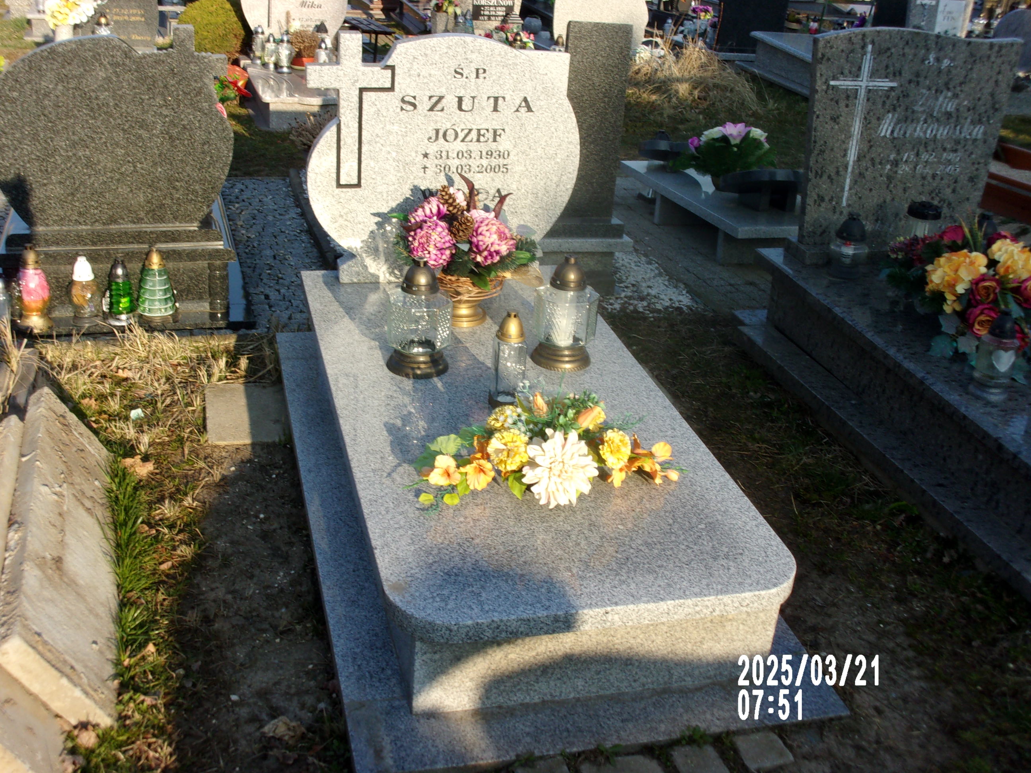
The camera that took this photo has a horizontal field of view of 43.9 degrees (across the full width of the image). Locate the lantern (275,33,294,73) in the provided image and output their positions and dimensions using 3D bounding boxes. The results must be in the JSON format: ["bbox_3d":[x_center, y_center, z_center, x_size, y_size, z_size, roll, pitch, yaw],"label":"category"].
[{"bbox_3d":[-1.287,-1.873,7.151,0.105,0.224,0.105,-3,25,-14],"label":"lantern"}]

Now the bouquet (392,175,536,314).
[{"bbox_3d":[-0.142,-0.363,3.397,0.364,0.389,0.293,-3,25,-14],"label":"bouquet"}]

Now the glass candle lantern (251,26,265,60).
[{"bbox_3d":[-1.648,-2.190,8.206,0.084,0.233,0.084,-3,25,-13],"label":"glass candle lantern"}]

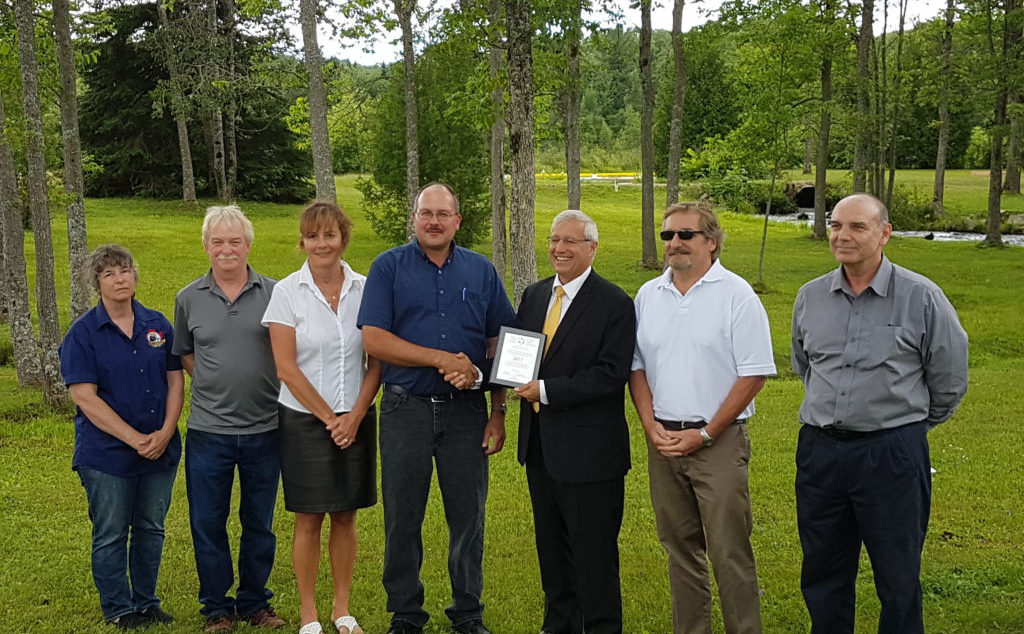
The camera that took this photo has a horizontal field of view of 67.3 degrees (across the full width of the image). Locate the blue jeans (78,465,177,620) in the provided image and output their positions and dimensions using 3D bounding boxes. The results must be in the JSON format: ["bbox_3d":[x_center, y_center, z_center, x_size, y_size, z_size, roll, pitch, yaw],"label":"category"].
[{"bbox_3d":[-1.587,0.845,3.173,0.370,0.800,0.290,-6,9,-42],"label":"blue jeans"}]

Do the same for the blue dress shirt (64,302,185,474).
[{"bbox_3d":[-1.576,0.273,3.103,0.470,0.682,0.320,-6,9,-42],"label":"blue dress shirt"}]

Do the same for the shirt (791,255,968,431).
[{"bbox_3d":[1.196,0.088,2.530,0.520,0.590,0.360,7,11,44],"label":"shirt"}]

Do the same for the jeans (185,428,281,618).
[{"bbox_3d":[-1.136,0.790,3.126,0.380,0.860,0.270,-3,8,-23],"label":"jeans"}]

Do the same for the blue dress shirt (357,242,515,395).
[{"bbox_3d":[-0.287,-0.002,2.926,0.580,0.560,0.330,-1,7,-10],"label":"blue dress shirt"}]

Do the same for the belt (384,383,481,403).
[{"bbox_3d":[-0.296,0.279,2.993,0.385,0.060,0.290,-2,8,-12],"label":"belt"}]

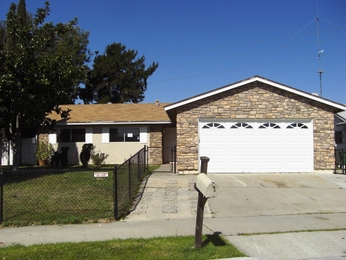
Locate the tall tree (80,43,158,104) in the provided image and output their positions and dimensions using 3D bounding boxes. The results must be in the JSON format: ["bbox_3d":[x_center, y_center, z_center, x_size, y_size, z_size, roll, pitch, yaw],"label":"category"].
[{"bbox_3d":[-5.162,-3.220,36.000,7.600,10.200,7.200,-1,0,0],"label":"tall tree"}]

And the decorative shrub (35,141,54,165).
[{"bbox_3d":[-6.543,1.174,19.400,1.000,1.250,0.950,-1,0,0],"label":"decorative shrub"}]

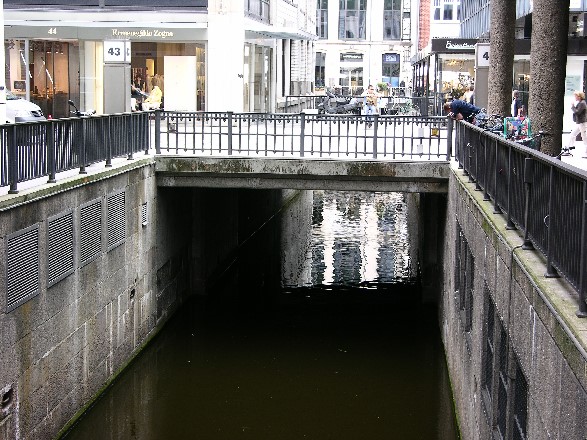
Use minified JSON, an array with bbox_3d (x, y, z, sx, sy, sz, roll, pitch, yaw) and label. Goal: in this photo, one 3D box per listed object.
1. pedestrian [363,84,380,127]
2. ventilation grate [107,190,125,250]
[{"bbox_3d":[3.207,-4.679,48.800,0.680,1.760,0.420,0,6,-7],"label":"pedestrian"},{"bbox_3d":[-3.617,0.001,24.298,0.060,1.140,1.770,1,6,4],"label":"ventilation grate"}]

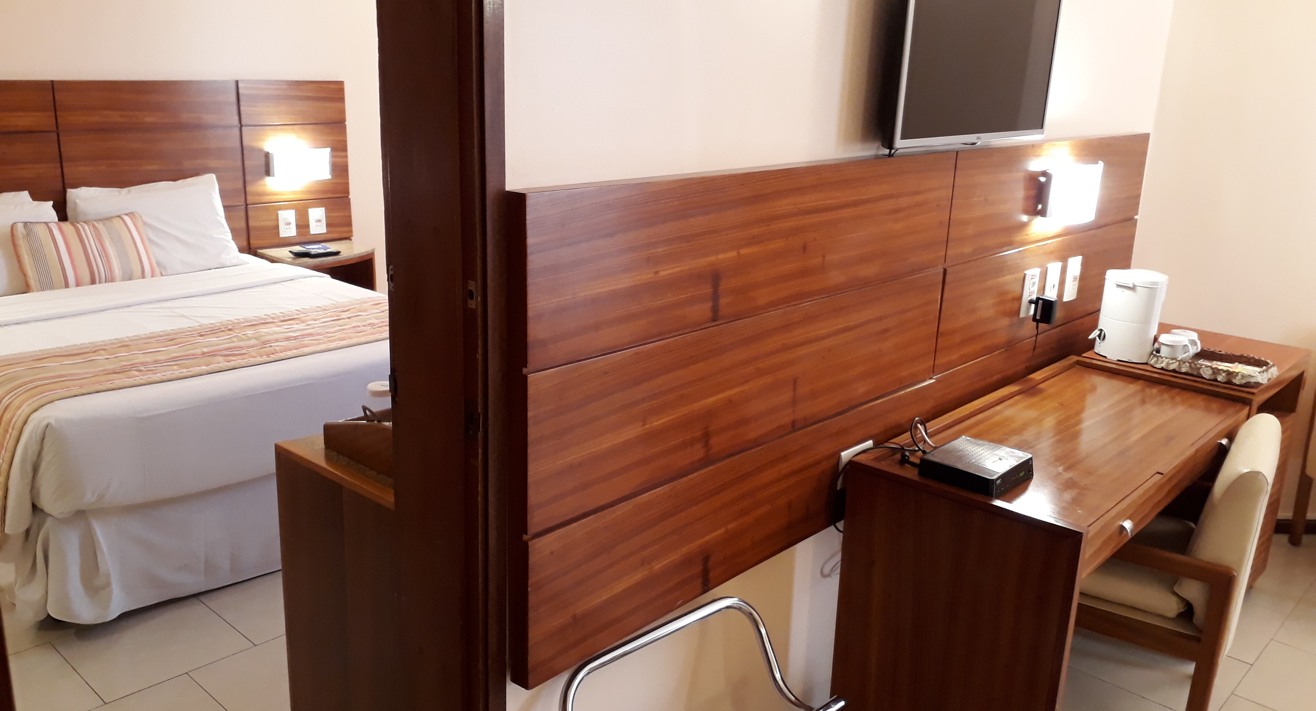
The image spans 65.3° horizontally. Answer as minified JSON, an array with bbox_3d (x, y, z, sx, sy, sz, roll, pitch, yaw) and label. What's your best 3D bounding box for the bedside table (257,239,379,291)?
[{"bbox_3d":[-1.674,-0.225,5.288,0.467,0.628,0.531,16,22,41],"label":"bedside table"}]

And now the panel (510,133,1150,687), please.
[{"bbox_3d":[0.656,-0.081,2.458,0.040,0.800,2.528,16,22,41],"label":"panel"}]

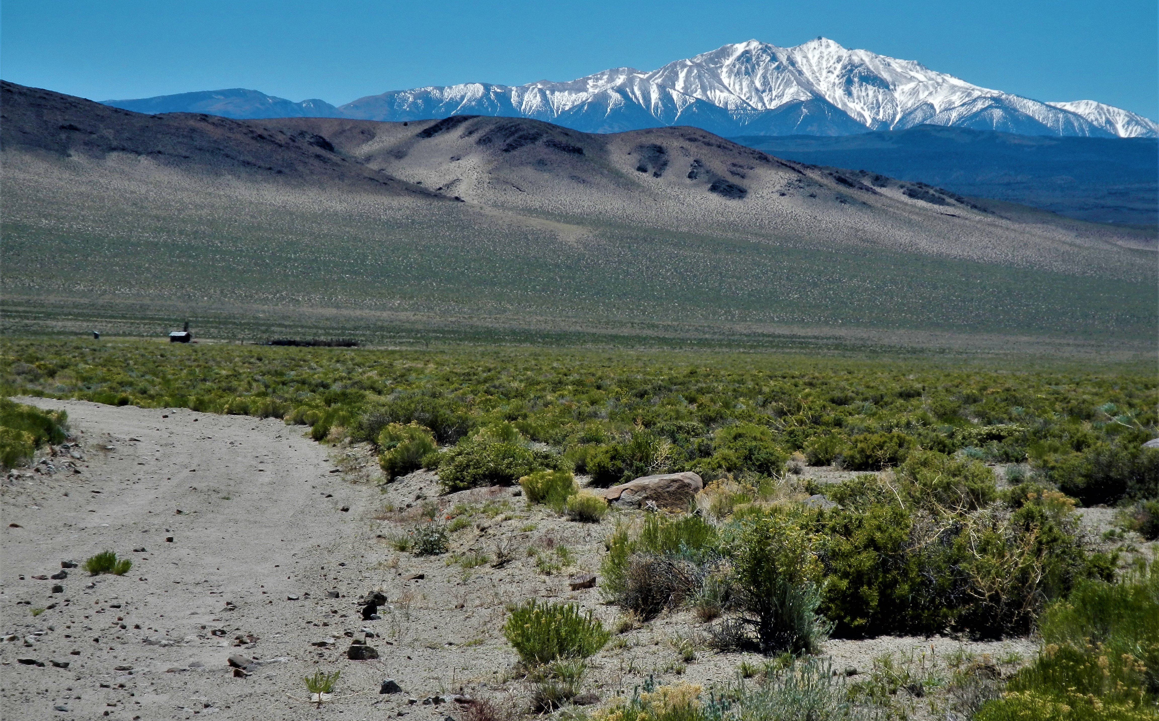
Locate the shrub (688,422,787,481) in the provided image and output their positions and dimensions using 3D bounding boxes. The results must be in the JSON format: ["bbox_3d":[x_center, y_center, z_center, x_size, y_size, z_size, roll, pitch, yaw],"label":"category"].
[{"bbox_3d":[1.625,0.940,37.531,1.024,0.605,0.863,0,0,0],"label":"shrub"}]

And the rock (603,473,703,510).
[{"bbox_3d":[0.633,1.126,31.302,0.854,0.334,0.551,0,0,0],"label":"rock"}]

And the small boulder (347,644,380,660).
[{"bbox_3d":[-1.060,1.431,17.915,0.160,0.081,0.128,0,0,0],"label":"small boulder"}]

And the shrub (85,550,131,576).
[{"bbox_3d":[-3.135,1.345,24.251,0.307,0.164,0.245,0,0,0],"label":"shrub"}]

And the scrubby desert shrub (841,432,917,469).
[{"bbox_3d":[3.324,1.002,40.594,0.856,0.415,0.728,0,0,0],"label":"scrubby desert shrub"}]

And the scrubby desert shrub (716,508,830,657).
[{"bbox_3d":[0.923,1.075,17.584,0.567,0.675,0.539,0,0,0],"label":"scrubby desert shrub"}]

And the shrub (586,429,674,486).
[{"bbox_3d":[0.498,0.961,35.871,0.863,0.569,0.777,0,0,0],"label":"shrub"}]

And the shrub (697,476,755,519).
[{"bbox_3d":[1.198,1.117,29.808,0.481,0.341,0.433,0,0,0],"label":"shrub"}]

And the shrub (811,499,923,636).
[{"bbox_3d":[1.523,1.086,19.247,0.645,0.735,0.560,0,0,0],"label":"shrub"}]

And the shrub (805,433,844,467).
[{"bbox_3d":[2.764,1.009,41.267,0.440,0.389,0.417,0,0,0],"label":"shrub"}]

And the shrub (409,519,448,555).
[{"bbox_3d":[-1.061,1.242,25.607,0.286,0.249,0.272,0,0,0],"label":"shrub"}]

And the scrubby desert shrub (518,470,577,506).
[{"bbox_3d":[-0.280,1.119,32.218,0.504,0.328,0.451,0,0,0],"label":"scrubby desert shrub"}]

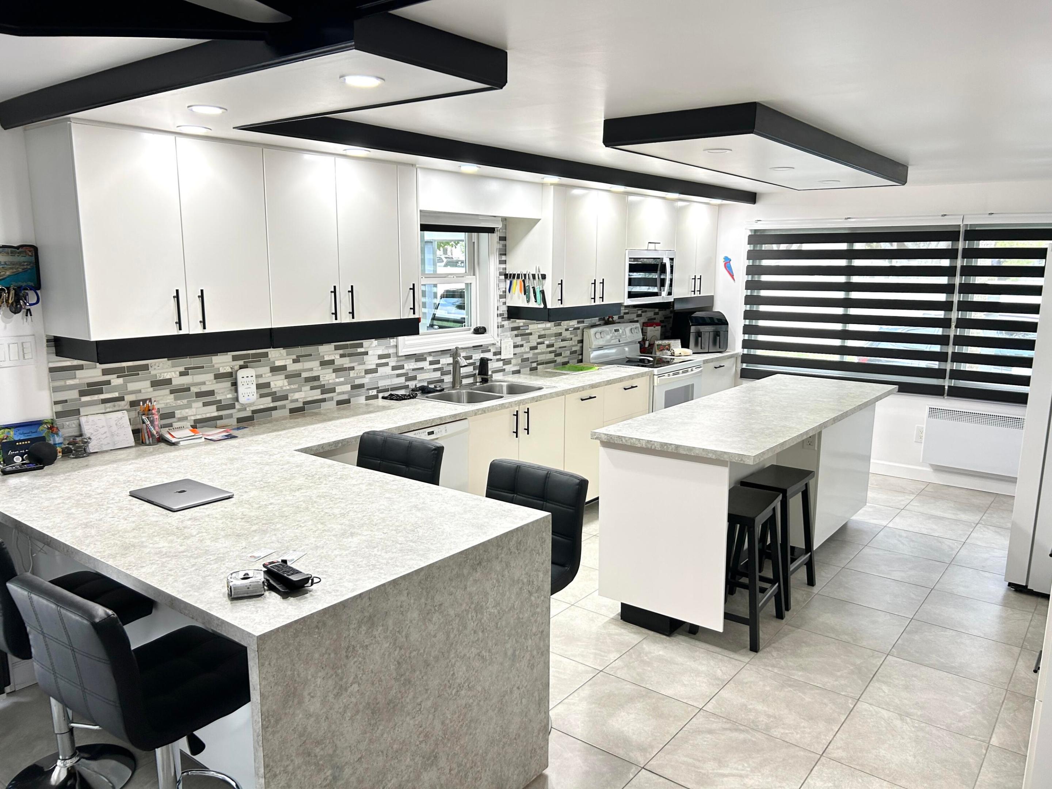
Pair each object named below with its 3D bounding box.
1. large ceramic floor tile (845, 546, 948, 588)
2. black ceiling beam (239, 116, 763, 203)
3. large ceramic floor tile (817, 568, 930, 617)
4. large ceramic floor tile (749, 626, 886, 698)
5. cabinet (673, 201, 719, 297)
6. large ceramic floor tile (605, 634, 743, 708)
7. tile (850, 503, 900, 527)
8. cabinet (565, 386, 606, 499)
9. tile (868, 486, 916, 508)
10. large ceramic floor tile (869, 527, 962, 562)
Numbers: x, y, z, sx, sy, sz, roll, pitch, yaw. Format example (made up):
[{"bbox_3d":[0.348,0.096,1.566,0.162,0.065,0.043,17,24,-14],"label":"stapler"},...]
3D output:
[{"bbox_3d":[2.127,0.988,4.525,0.459,0.012,0.455,8,12,37],"label":"large ceramic floor tile"},{"bbox_3d":[0.423,-1.354,4.859,0.050,0.090,4.940,8,12,37],"label":"black ceiling beam"},{"bbox_3d":[1.847,1.048,4.172,0.459,0.012,0.455,8,12,37],"label":"large ceramic floor tile"},{"bbox_3d":[1.275,1.156,3.437,0.452,0.010,0.450,8,12,37],"label":"large ceramic floor tile"},{"bbox_3d":[1.302,-1.242,6.824,0.371,0.781,0.770,8,12,37],"label":"cabinet"},{"bbox_3d":[0.637,1.164,3.360,0.452,0.010,0.450,8,12,37],"label":"large ceramic floor tile"},{"bbox_3d":[2.328,0.817,5.513,0.455,0.012,0.455,8,12,37],"label":"tile"},{"bbox_3d":[0.151,0.336,5.469,0.611,0.792,0.461,8,12,37],"label":"cabinet"},{"bbox_3d":[2.609,0.757,5.866,0.455,0.012,0.455,8,12,37],"label":"tile"},{"bbox_3d":[2.407,0.928,4.878,0.459,0.012,0.455,8,12,37],"label":"large ceramic floor tile"}]

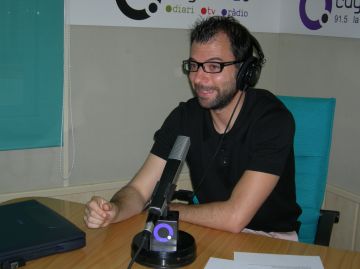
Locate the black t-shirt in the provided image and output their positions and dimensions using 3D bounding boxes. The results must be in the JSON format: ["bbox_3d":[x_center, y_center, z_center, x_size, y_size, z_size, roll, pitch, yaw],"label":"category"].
[{"bbox_3d":[0.153,0.100,1.570,0.440,0.520,0.320,10,28,30],"label":"black t-shirt"}]

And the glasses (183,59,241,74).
[{"bbox_3d":[0.110,-0.199,1.475,0.140,0.041,0.145,12,19,37],"label":"glasses"}]

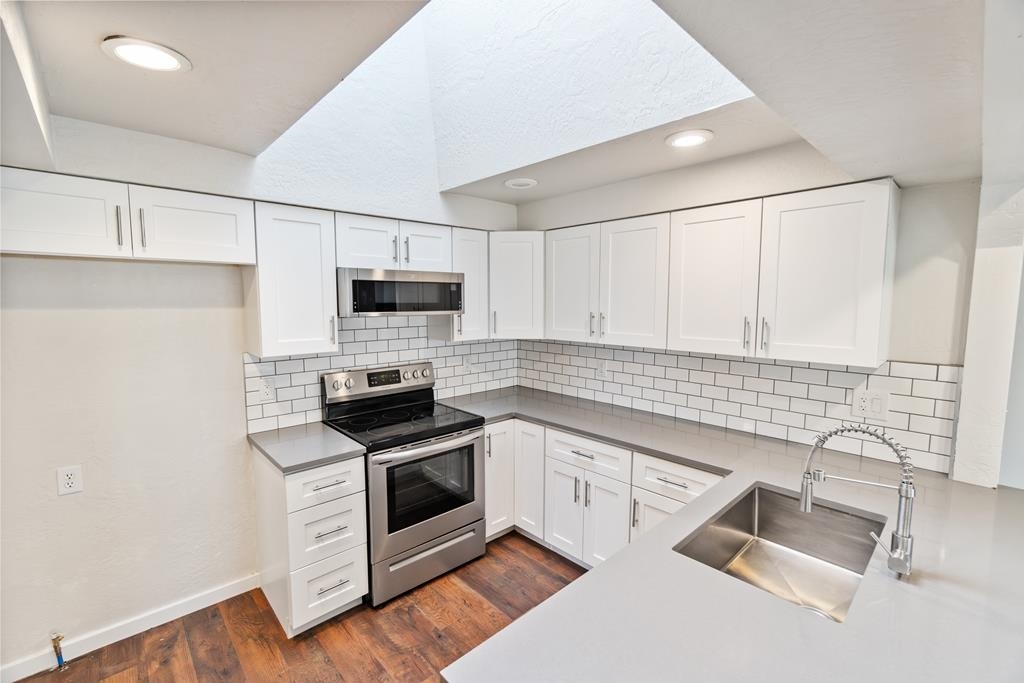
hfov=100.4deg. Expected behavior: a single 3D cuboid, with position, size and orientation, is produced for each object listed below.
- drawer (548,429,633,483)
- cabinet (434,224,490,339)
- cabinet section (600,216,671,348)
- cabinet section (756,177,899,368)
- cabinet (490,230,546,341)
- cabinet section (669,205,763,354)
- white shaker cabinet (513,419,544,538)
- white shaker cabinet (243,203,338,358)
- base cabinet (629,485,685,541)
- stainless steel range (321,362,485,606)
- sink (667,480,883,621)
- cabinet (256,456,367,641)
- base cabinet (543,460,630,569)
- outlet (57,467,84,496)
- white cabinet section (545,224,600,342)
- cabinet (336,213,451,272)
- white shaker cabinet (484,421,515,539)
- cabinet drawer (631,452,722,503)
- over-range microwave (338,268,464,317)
[{"bbox_3d":[0.628,0.640,2.677,0.541,0.185,0.615,-5,7,-43],"label":"drawer"},{"bbox_3d":[-0.392,-0.389,3.080,0.310,0.757,0.328,-5,7,-43],"label":"cabinet"},{"bbox_3d":[0.832,-0.356,2.651,0.328,0.756,0.460,-5,7,-43],"label":"cabinet section"},{"bbox_3d":[1.456,-0.294,1.986,0.328,0.756,0.455,-5,7,-43],"label":"cabinet section"},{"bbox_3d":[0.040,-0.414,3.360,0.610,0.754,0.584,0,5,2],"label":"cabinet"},{"bbox_3d":[1.145,-0.325,2.318,0.328,0.756,0.457,-5,7,-43],"label":"cabinet section"},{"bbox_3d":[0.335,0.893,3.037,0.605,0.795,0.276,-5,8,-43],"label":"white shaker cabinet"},{"bbox_3d":[-1.210,-0.321,2.327,0.384,0.757,0.328,-5,7,-43],"label":"white shaker cabinet"},{"bbox_3d":[1.015,1.078,2.331,0.615,0.642,0.458,-5,8,-43],"label":"base cabinet"},{"bbox_3d":[-0.647,0.791,2.676,0.767,1.187,0.680,-5,8,-43],"label":"stainless steel range"},{"bbox_3d":[0.885,0.739,1.386,0.724,0.239,0.419,-5,7,-43],"label":"sink"},{"bbox_3d":[-1.103,0.991,2.318,0.380,0.858,0.635,-5,8,-43],"label":"cabinet"},{"bbox_3d":[0.656,1.037,2.738,0.617,0.617,0.615,-5,7,-43],"label":"base cabinet"},{"bbox_3d":[-1.968,0.618,1.900,0.075,0.122,0.008,-5,8,-43],"label":"outlet"},{"bbox_3d":[0.516,-0.388,2.988,0.328,0.756,0.465,-5,7,-43],"label":"white cabinet section"},{"bbox_3d":[-0.787,-0.584,2.696,0.767,0.300,0.328,-5,7,-43],"label":"cabinet"},{"bbox_3d":[-0.282,0.906,3.083,0.277,0.792,0.592,-5,7,-43],"label":"white shaker cabinet"},{"bbox_3d":[0.975,0.669,2.254,0.525,0.183,0.454,-5,8,-43],"label":"cabinet drawer"},{"bbox_3d":[-0.736,-0.294,2.663,0.761,0.258,0.455,-5,8,-43],"label":"over-range microwave"}]

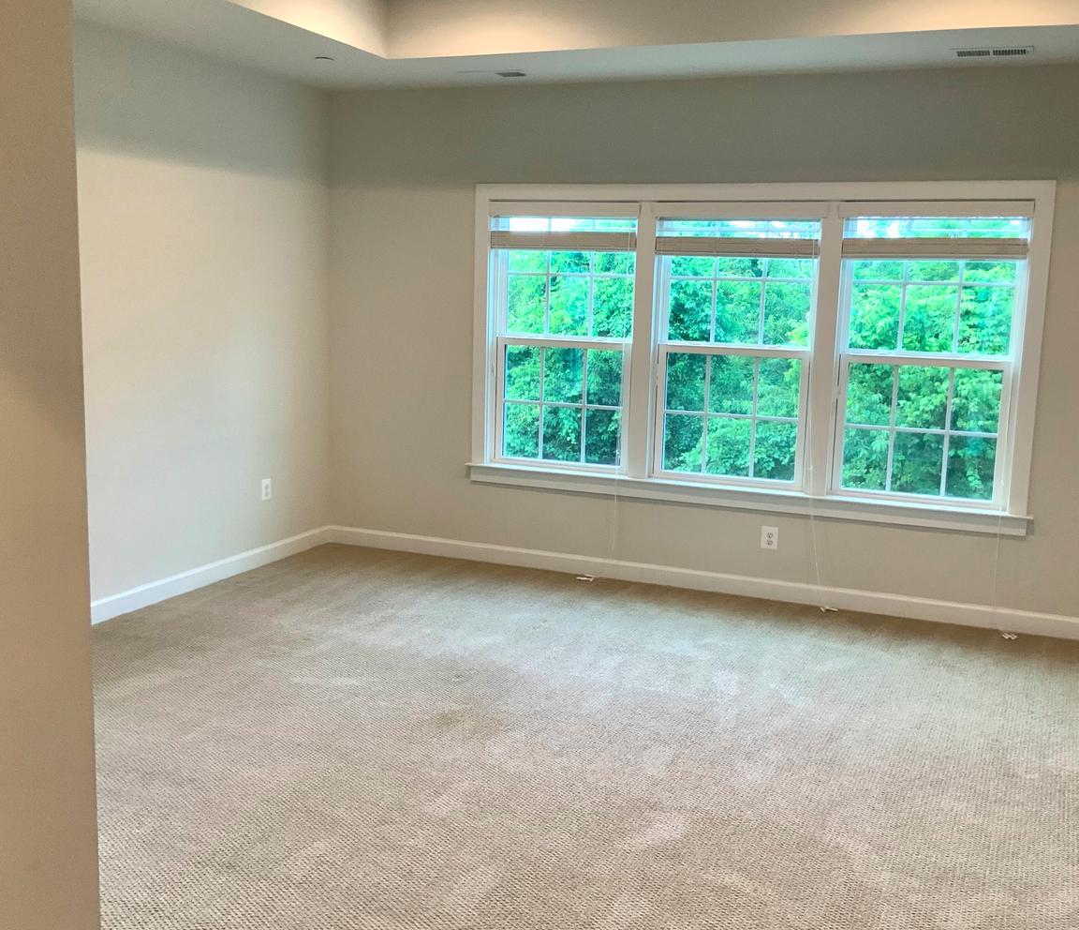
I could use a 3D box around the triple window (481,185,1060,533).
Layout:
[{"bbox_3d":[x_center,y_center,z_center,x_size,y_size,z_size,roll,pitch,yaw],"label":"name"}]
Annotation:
[{"bbox_3d":[1.015,-0.614,6.307,2.990,1.670,0.130,5,10,23],"label":"triple window"}]

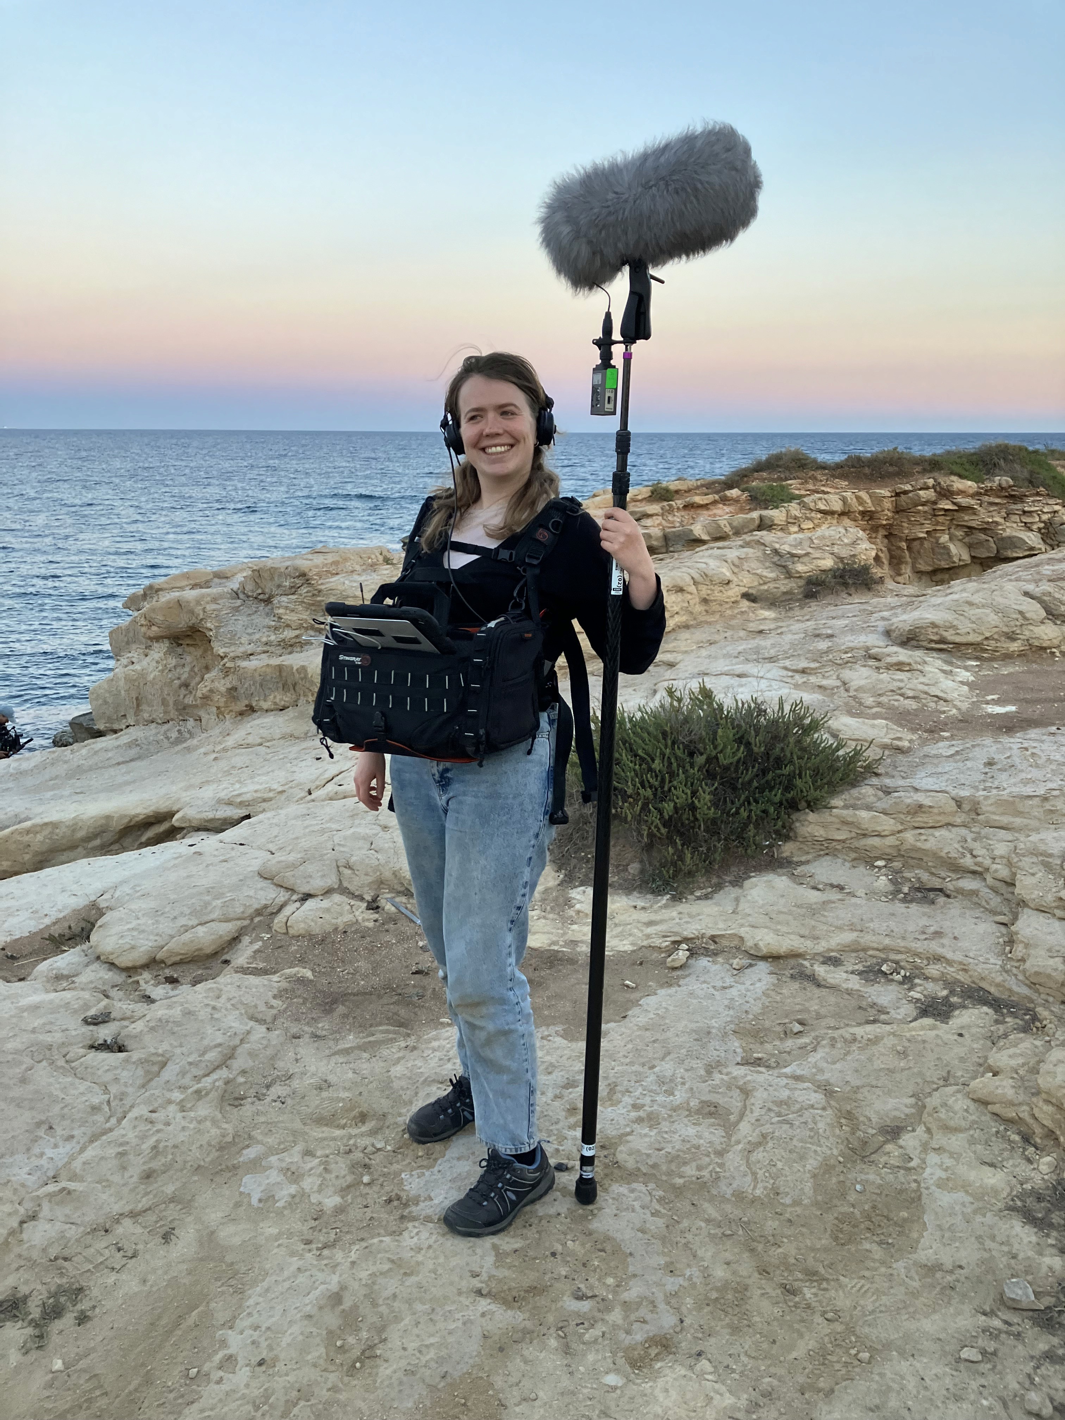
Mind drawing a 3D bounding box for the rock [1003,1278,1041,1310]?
[{"bbox_3d":[0.887,1.059,2.080,0.070,0.032,0.055,3,14,11],"label":"rock"}]

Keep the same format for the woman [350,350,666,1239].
[{"bbox_3d":[-0.046,0.176,2.245,0.640,1.680,0.420,11,17,37],"label":"woman"}]

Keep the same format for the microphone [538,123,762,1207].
[{"bbox_3d":[0.190,0.029,2.116,0.390,2.030,0.200,2,14,6],"label":"microphone"}]

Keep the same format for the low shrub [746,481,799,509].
[{"bbox_3d":[2.921,-2.616,14.000,0.640,0.310,0.500,2,14,8],"label":"low shrub"}]

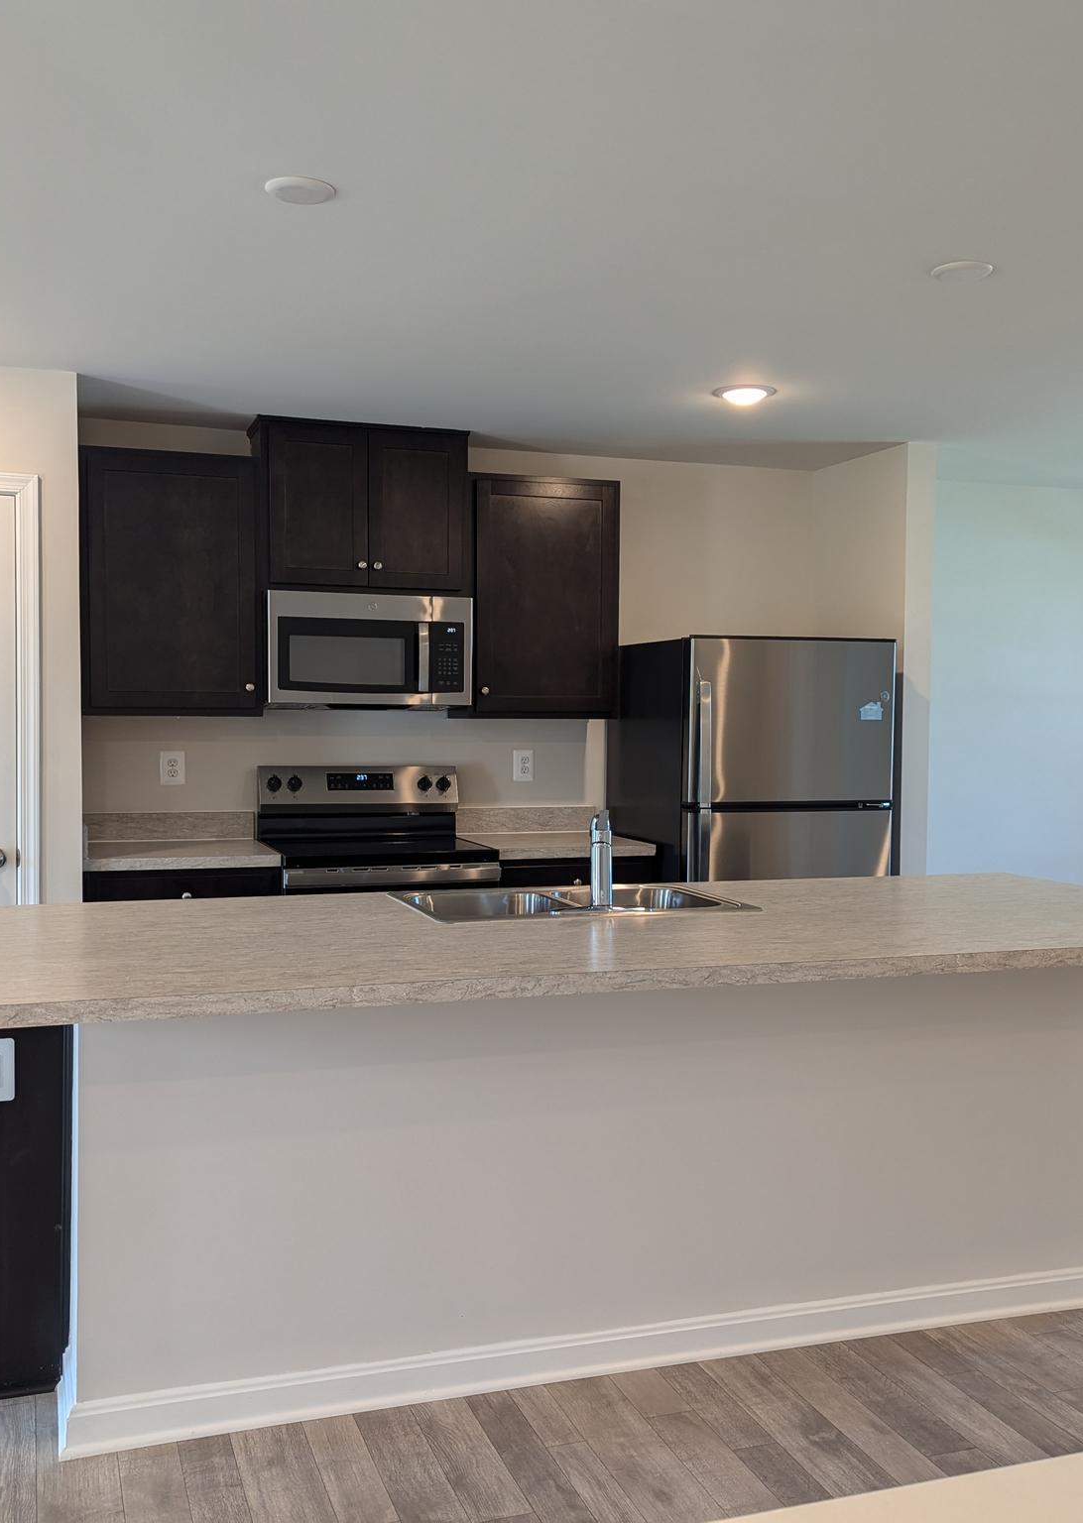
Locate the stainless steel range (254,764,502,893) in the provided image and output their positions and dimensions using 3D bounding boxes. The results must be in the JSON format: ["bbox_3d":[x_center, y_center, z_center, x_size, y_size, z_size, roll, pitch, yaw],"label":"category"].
[{"bbox_3d":[-0.600,0.628,5.079,0.757,1.193,0.685,0,2,-19],"label":"stainless steel range"}]

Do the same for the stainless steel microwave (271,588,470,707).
[{"bbox_3d":[-0.657,-0.403,5.196,0.757,0.409,0.398,0,2,-19],"label":"stainless steel microwave"}]

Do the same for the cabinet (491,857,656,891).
[{"bbox_3d":[0.023,0.783,5.343,0.581,0.877,0.628,0,2,-19],"label":"cabinet"}]

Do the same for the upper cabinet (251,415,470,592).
[{"bbox_3d":[-0.674,-0.914,5.194,0.780,0.608,0.338,0,2,-19],"label":"upper cabinet"}]

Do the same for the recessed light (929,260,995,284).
[{"bbox_3d":[0.996,-1.154,3.328,0.142,0.015,0.142,0,2,0],"label":"recessed light"}]

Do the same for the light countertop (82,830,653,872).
[{"bbox_3d":[-0.626,0.319,5.087,1.985,0.038,0.641,0,2,-19],"label":"light countertop"}]

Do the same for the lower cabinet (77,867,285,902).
[{"bbox_3d":[-1.274,0.781,4.881,0.623,0.884,0.633,0,2,-19],"label":"lower cabinet"}]

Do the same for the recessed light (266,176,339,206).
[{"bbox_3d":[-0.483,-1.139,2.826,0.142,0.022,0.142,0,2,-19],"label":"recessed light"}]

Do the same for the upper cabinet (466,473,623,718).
[{"bbox_3d":[-0.035,-0.617,5.429,0.600,0.907,0.328,0,2,-19],"label":"upper cabinet"}]

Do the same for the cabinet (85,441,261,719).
[{"bbox_3d":[-1.320,-0.613,4.986,0.613,0.907,0.328,0,2,-19],"label":"cabinet"}]

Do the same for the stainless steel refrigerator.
[{"bbox_3d":[0.800,0.382,5.458,0.838,1.685,0.795,0,2,-19],"label":"stainless steel refrigerator"}]

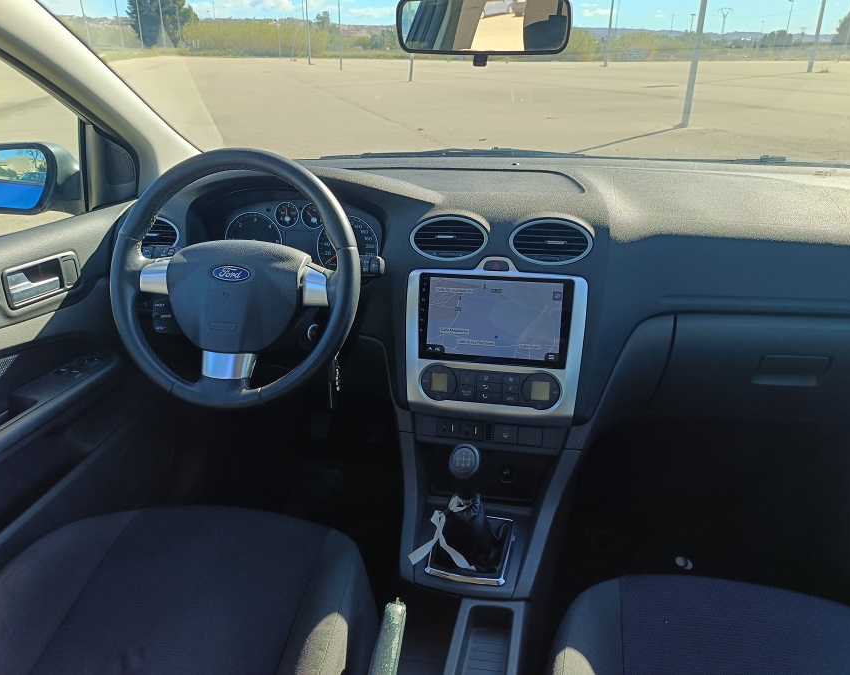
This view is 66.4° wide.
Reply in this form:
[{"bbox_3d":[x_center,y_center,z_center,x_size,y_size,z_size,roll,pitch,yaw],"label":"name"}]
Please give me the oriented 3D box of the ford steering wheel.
[{"bbox_3d":[-0.274,-0.084,0.956,0.376,0.376,0.105,4,-2,8],"label":"ford steering wheel"}]

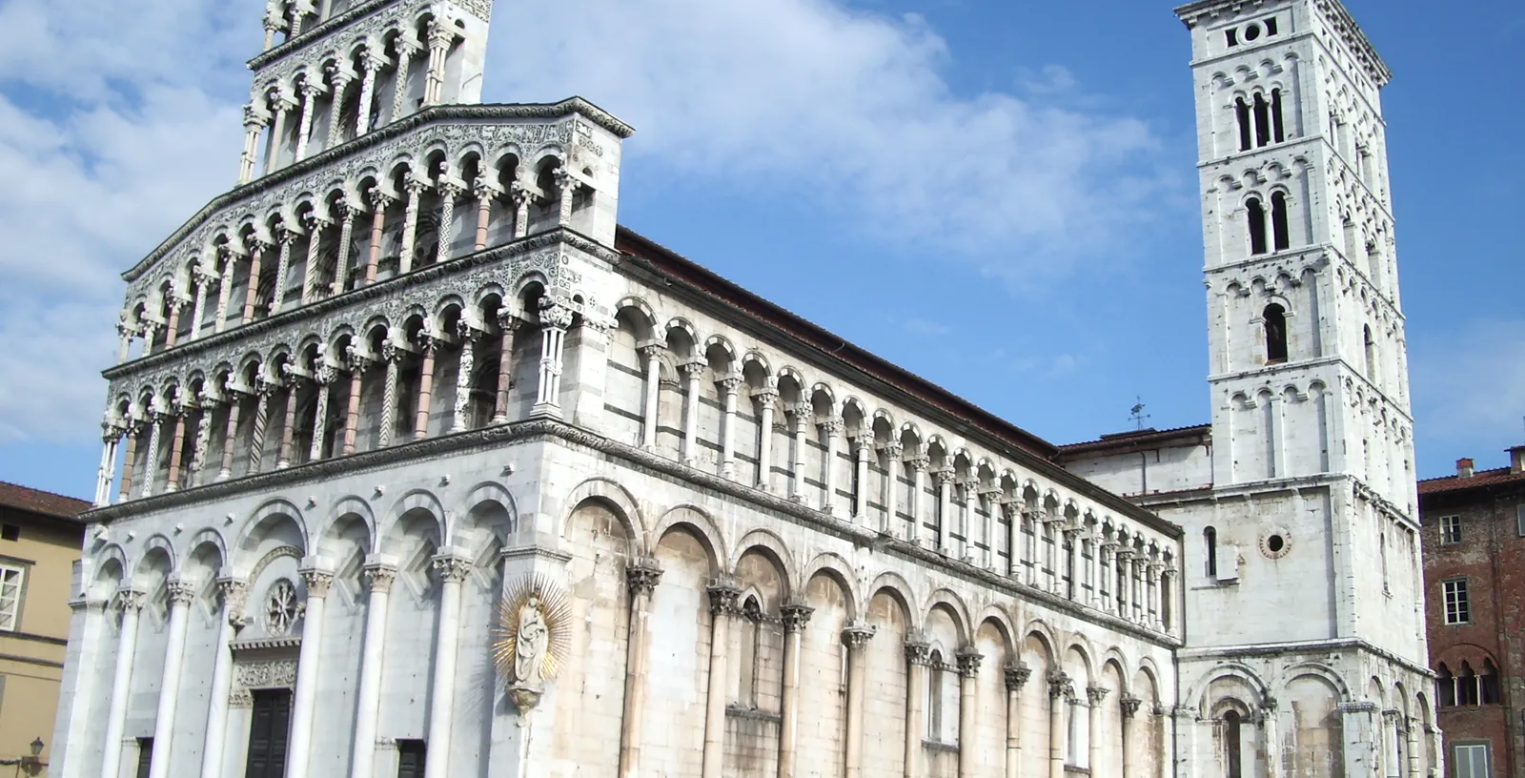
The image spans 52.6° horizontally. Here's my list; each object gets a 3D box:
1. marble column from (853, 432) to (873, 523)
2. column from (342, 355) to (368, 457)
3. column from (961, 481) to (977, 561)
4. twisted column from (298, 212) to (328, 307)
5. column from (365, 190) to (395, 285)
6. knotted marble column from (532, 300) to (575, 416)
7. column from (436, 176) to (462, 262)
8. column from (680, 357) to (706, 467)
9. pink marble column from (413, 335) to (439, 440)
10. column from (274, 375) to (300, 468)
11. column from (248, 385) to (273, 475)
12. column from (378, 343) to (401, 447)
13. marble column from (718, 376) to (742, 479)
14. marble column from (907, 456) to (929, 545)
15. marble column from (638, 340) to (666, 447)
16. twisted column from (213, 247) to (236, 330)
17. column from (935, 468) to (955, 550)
[{"bbox_3d":[3.134,2.756,47.952,0.400,2.800,0.400,-11,-22,37],"label":"marble column"},{"bbox_3d":[-11.866,0.532,44.749,0.500,3.100,0.500,-11,-22,37],"label":"column"},{"bbox_3d":[7.424,4.715,55.133,0.500,3.050,0.500,-11,-22,37],"label":"column"},{"bbox_3d":[-13.527,-3.944,46.577,0.430,2.850,0.430,-11,-22,37],"label":"twisted column"},{"bbox_3d":[-11.431,-4.361,45.279,0.500,3.032,0.500,-11,-22,36],"label":"column"},{"bbox_3d":[-5.322,-0.780,38.977,0.720,2.818,0.720,-11,-22,36],"label":"knotted marble column"},{"bbox_3d":[-8.926,-4.691,43.360,0.470,2.730,0.470,-11,-22,36],"label":"column"},{"bbox_3d":[-2.115,0.757,46.223,0.480,3.200,0.460,-11,-22,36],"label":"column"},{"bbox_3d":[-9.325,-0.067,42.730,0.520,3.180,0.520,-11,-22,37],"label":"pink marble column"},{"bbox_3d":[-14.423,1.078,46.758,0.460,2.970,0.460,-11,-22,37],"label":"column"},{"bbox_3d":[-15.530,1.218,47.634,0.500,3.050,0.500,-11,-22,37],"label":"column"},{"bbox_3d":[-11.111,0.238,45.986,0.400,3.200,0.420,-11,-22,36],"label":"column"},{"bbox_3d":[-1.006,1.245,47.581,0.480,3.200,0.460,-11,-22,36],"label":"marble column"},{"bbox_3d":[5.090,3.646,50.258,0.400,2.880,0.400,-11,-22,37],"label":"marble column"},{"bbox_3d":[-3.243,0.262,44.843,0.480,3.200,0.460,-11,-22,36],"label":"marble column"},{"bbox_3d":[-17.867,-3.264,51.307,0.460,3.000,0.460,-11,-22,37],"label":"twisted column"},{"bbox_3d":[6.401,4.254,53.880,0.520,3.080,0.520,-11,-22,37],"label":"column"}]

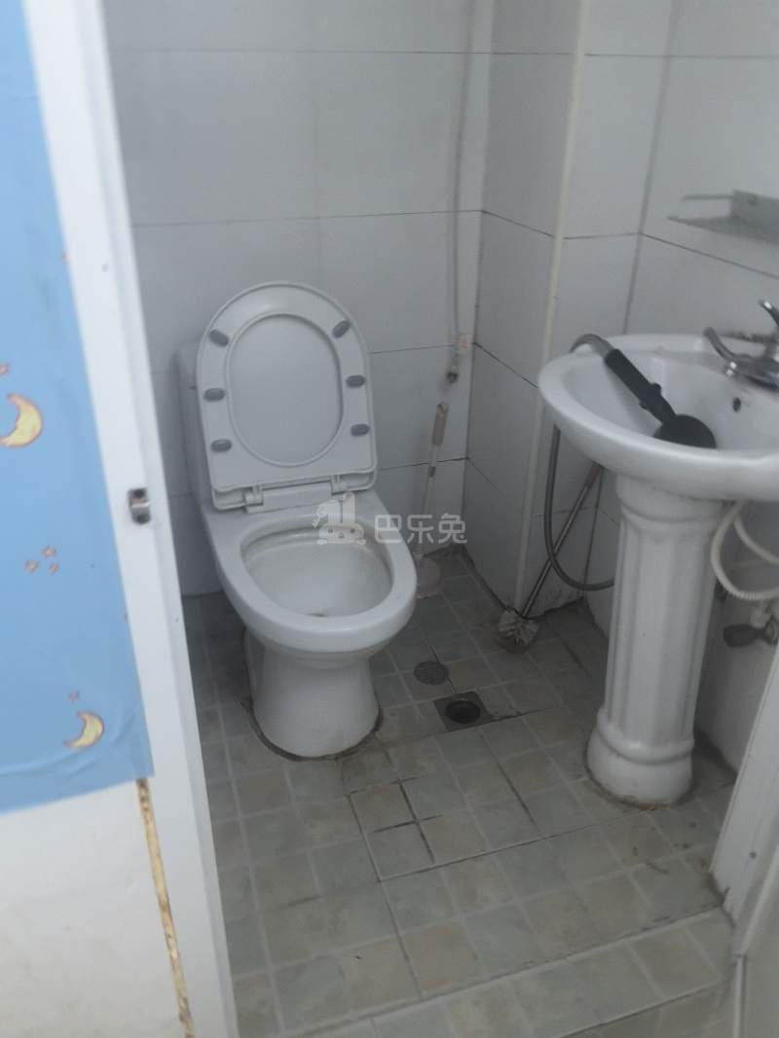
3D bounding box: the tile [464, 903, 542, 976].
[{"bbox_3d":[0.173,0.647,1.245,0.096,0.010,0.096,-8,29,-16],"label":"tile"}]

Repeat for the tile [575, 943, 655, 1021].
[{"bbox_3d":[0.338,0.679,1.190,0.093,0.010,0.092,-8,30,-15],"label":"tile"}]

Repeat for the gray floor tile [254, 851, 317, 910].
[{"bbox_3d":[-0.172,0.598,1.338,0.093,0.010,0.093,-8,31,-15],"label":"gray floor tile"}]

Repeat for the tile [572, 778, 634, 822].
[{"bbox_3d":[0.404,0.521,1.512,0.101,0.010,0.099,-8,29,-16],"label":"tile"}]

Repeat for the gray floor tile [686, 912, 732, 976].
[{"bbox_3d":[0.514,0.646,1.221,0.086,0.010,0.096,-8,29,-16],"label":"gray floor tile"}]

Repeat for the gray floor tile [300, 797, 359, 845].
[{"bbox_3d":[-0.107,0.539,1.442,0.093,0.010,0.093,-8,31,-15],"label":"gray floor tile"}]

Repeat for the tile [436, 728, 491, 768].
[{"bbox_3d":[0.146,0.453,1.596,0.093,0.010,0.093,-8,31,-15],"label":"tile"}]

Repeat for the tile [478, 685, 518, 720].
[{"bbox_3d":[0.227,0.390,1.706,0.055,0.010,0.096,-8,30,-15],"label":"tile"}]

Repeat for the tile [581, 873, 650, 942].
[{"bbox_3d":[0.363,0.621,1.299,0.096,0.010,0.096,-8,29,-16],"label":"tile"}]

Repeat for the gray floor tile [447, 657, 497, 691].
[{"bbox_3d":[0.184,0.352,1.812,0.092,0.010,0.092,-8,29,-15],"label":"gray floor tile"}]

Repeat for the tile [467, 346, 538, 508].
[{"bbox_3d":[0.259,-0.218,1.899,0.010,0.306,0.325,-9,31,-16],"label":"tile"}]

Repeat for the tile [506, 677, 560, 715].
[{"bbox_3d":[0.304,0.380,1.725,0.080,0.010,0.096,-8,30,-15],"label":"tile"}]

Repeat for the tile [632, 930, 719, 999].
[{"bbox_3d":[0.427,0.666,1.217,0.093,0.010,0.092,-8,30,-15],"label":"tile"}]

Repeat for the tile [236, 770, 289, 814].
[{"bbox_3d":[-0.235,0.511,1.509,0.092,0.010,0.092,-8,29,-15],"label":"tile"}]

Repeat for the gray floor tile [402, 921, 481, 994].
[{"bbox_3d":[0.077,0.664,1.224,0.092,0.010,0.092,-8,29,-15],"label":"gray floor tile"}]

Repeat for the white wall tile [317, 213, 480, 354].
[{"bbox_3d":[0.027,-0.540,1.866,0.374,0.305,0.010,-8,30,-15],"label":"white wall tile"}]

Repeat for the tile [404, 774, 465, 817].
[{"bbox_3d":[0.082,0.511,1.492,0.093,0.010,0.093,-8,30,-15],"label":"tile"}]

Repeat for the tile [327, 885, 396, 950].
[{"bbox_3d":[-0.048,0.628,1.275,0.096,0.010,0.096,-8,29,-16],"label":"tile"}]

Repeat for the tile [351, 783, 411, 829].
[{"bbox_3d":[-0.013,0.521,1.462,0.095,0.010,0.095,-8,30,-15],"label":"tile"}]

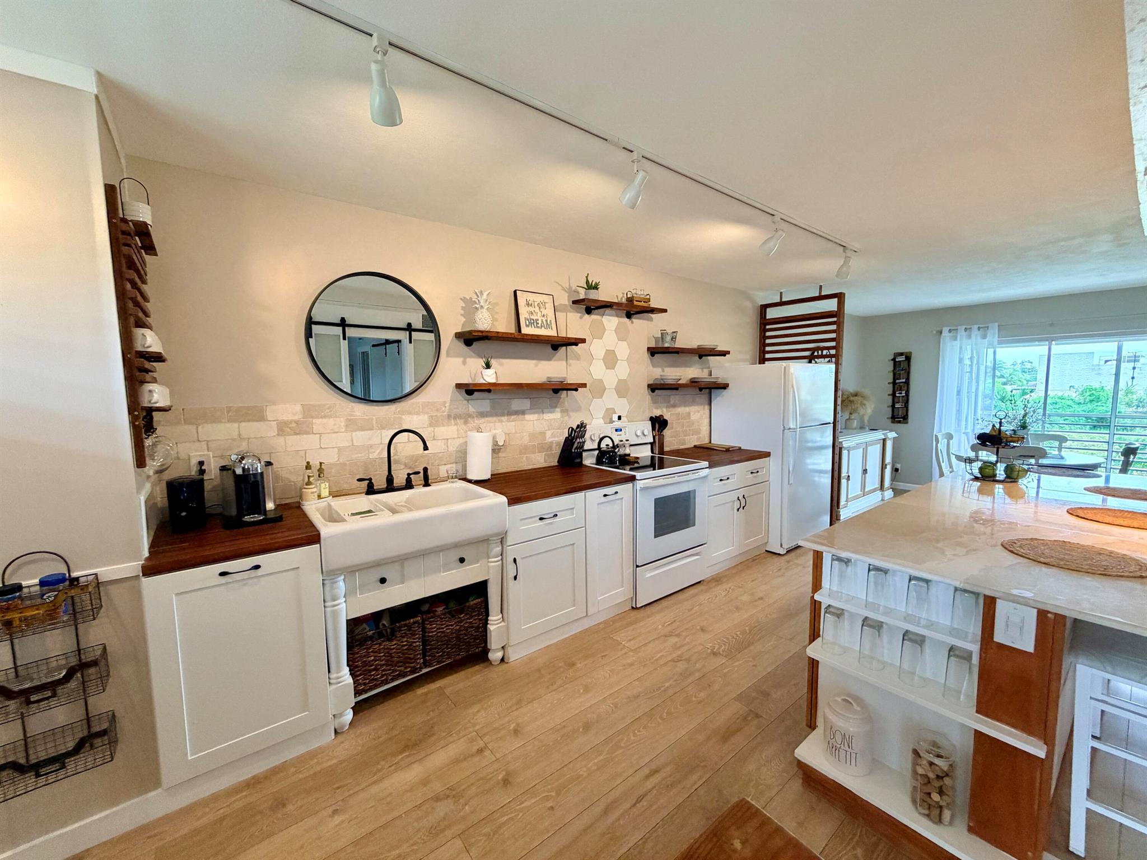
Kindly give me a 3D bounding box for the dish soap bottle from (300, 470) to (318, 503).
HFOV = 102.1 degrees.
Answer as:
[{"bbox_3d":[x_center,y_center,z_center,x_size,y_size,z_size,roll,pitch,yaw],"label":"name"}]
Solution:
[{"bbox_3d":[-1.349,0.289,2.367,0.068,0.150,0.066,-3,5,-21],"label":"dish soap bottle"}]

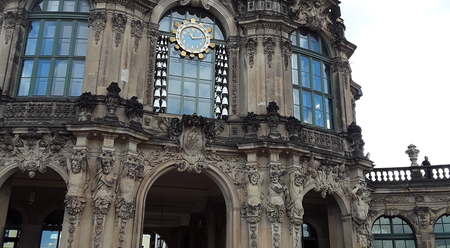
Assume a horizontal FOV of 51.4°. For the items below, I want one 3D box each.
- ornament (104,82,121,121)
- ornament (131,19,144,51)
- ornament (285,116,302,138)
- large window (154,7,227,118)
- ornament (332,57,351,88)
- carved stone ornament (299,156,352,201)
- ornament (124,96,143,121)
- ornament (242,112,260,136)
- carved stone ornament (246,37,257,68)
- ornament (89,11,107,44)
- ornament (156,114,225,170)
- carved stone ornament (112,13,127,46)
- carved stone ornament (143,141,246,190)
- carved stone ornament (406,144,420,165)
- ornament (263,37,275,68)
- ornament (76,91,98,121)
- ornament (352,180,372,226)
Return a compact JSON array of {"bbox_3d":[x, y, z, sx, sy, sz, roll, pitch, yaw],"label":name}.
[{"bbox_3d":[-4.844,-0.925,20.013,0.673,1.792,0.673,4,-22,-7],"label":"ornament"},{"bbox_3d":[-4.094,-4.106,21.699,0.620,1.573,0.400,13,-24,-28],"label":"ornament"},{"bbox_3d":[3.052,0.192,20.898,0.700,1.000,0.650,0,-22,0],"label":"ornament"},{"bbox_3d":[-1.530,-3.043,21.673,3.292,5.790,0.313,6,-22,-14],"label":"large window"},{"bbox_3d":[5.919,-2.627,23.783,0.784,1.717,0.522,12,-24,-26],"label":"ornament"},{"bbox_3d":[4.416,2.312,20.688,2.750,1.980,0.500,12,-25,-25],"label":"carved stone ornament"},{"bbox_3d":[-3.712,-0.644,18.936,0.742,0.978,0.742,1,-22,0],"label":"ornament"},{"bbox_3d":[1.129,0.038,19.930,0.725,1.053,0.725,2,-22,-5],"label":"ornament"},{"bbox_3d":[1.262,-3.428,22.318,0.515,1.648,0.258,-6,-23,16],"label":"carved stone ornament"},{"bbox_3d":[-5.662,-4.286,20.637,0.772,1.617,0.309,0,-22,1],"label":"ornament"},{"bbox_3d":[-1.544,0.876,21.037,3.090,2.495,0.800,7,-22,-15],"label":"ornament"},{"bbox_3d":[-4.535,-4.107,20.145,0.600,1.720,0.250,6,-23,-12],"label":"carved stone ornament"},{"bbox_3d":[-1.289,1.895,21.174,4.705,2.000,0.500,7,-22,-15],"label":"carved stone ornament"},{"bbox_3d":[11.213,1.862,27.795,0.809,1.279,0.809,-3,-22,9],"label":"carved stone ornament"},{"bbox_3d":[2.063,-3.363,21.727,0.580,1.720,0.250,7,-23,-15],"label":"ornament"},{"bbox_3d":[-5.431,-0.742,18.413,0.845,1.154,0.845,1,-22,0],"label":"ornament"},{"bbox_3d":[6.348,3.649,21.455,1.082,2.009,0.721,19,-29,-38],"label":"ornament"}]

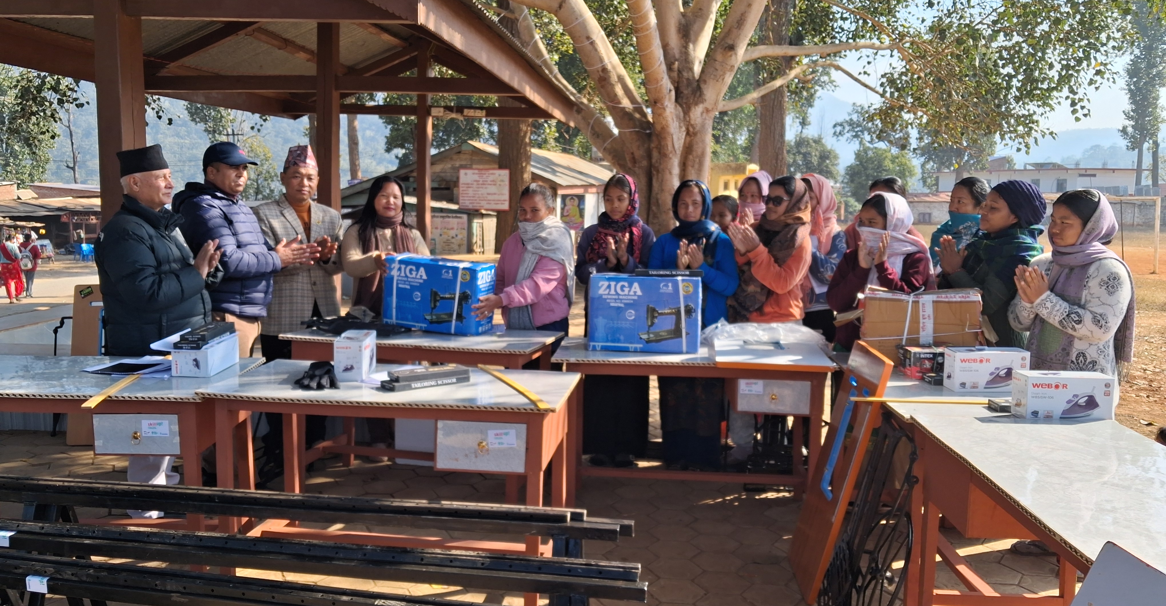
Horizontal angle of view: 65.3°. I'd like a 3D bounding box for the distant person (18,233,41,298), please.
[{"bbox_3d":[-12.960,-0.885,21.300,0.500,1.540,0.380,-2,7,-28],"label":"distant person"}]

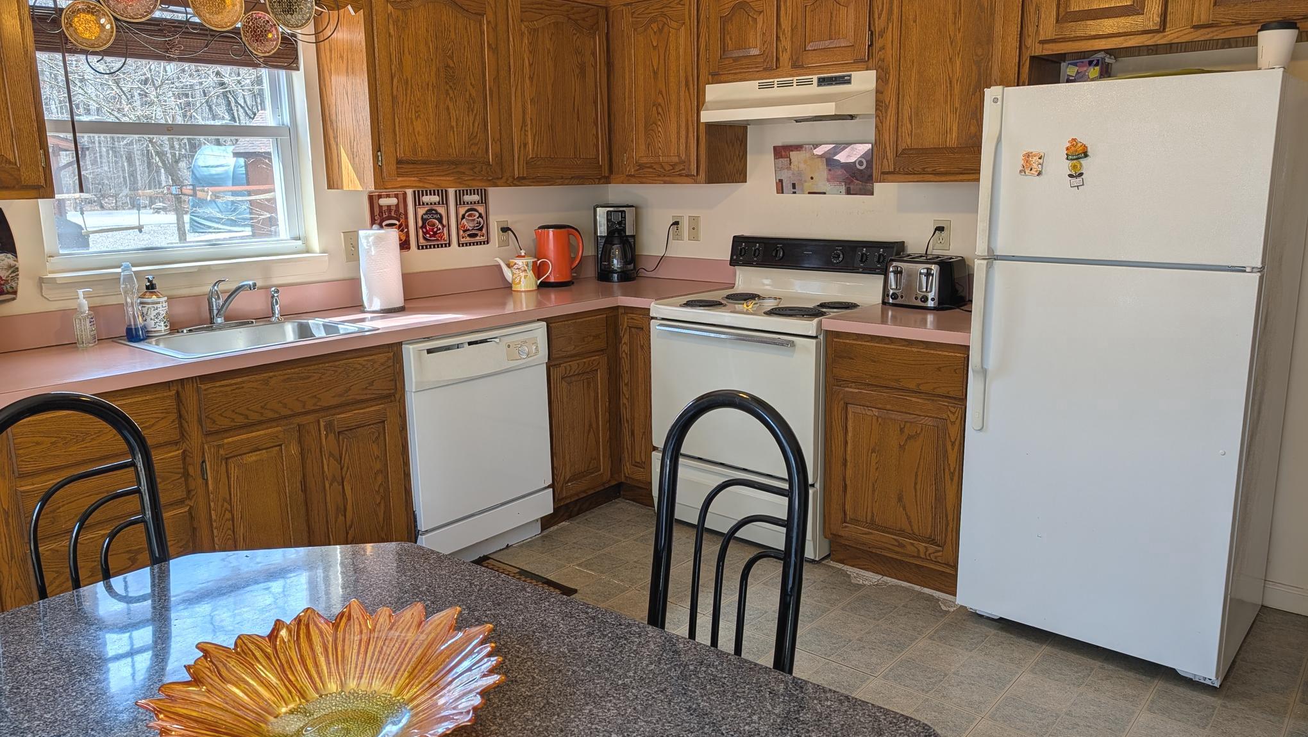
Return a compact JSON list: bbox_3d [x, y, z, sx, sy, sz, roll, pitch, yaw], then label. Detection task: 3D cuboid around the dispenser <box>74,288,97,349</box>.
[{"bbox_3d":[-1.701,-0.153,2.712,0.048,0.180,0.060,-3,12,-8],"label":"dispenser"}]

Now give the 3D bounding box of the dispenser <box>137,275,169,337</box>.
[{"bbox_3d":[-1.583,-0.204,2.872,0.086,0.189,0.086,-7,14,-27],"label":"dispenser"}]

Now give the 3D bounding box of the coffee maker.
[{"bbox_3d":[-0.193,-0.591,4.295,0.190,0.343,0.220,-3,12,-9],"label":"coffee maker"}]

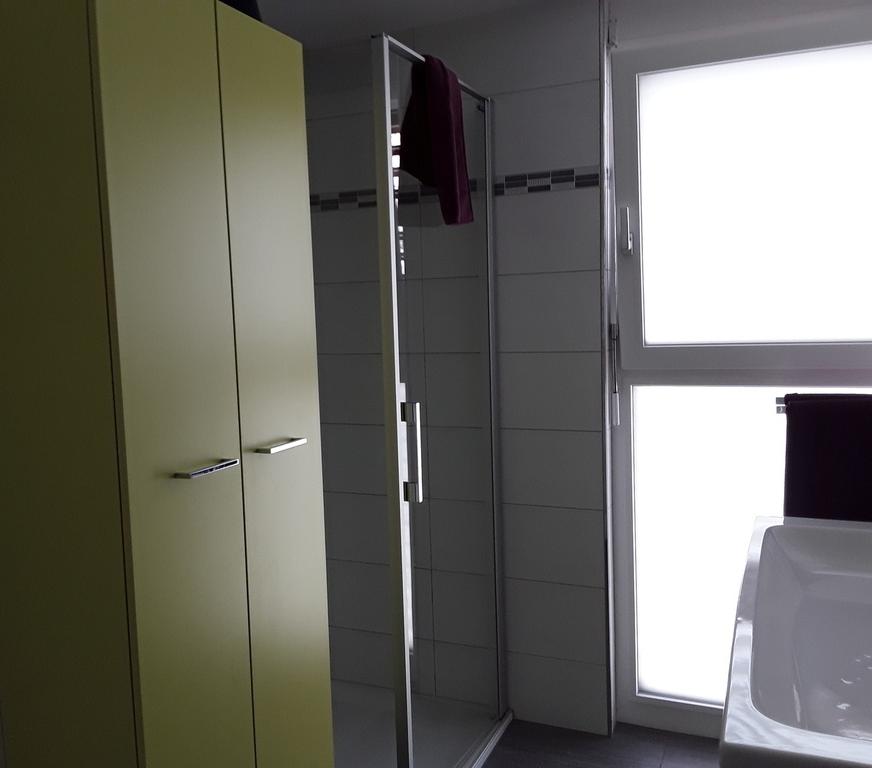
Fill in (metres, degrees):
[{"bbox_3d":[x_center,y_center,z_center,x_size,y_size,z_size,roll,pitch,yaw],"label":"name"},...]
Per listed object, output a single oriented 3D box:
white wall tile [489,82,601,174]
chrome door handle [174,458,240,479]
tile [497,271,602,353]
[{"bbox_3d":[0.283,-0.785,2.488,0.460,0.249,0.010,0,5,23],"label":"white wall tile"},{"bbox_3d":[-0.418,0.155,1.460,0.034,0.011,0.139,0,5,23],"label":"chrome door handle"},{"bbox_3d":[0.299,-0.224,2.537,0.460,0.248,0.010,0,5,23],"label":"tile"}]

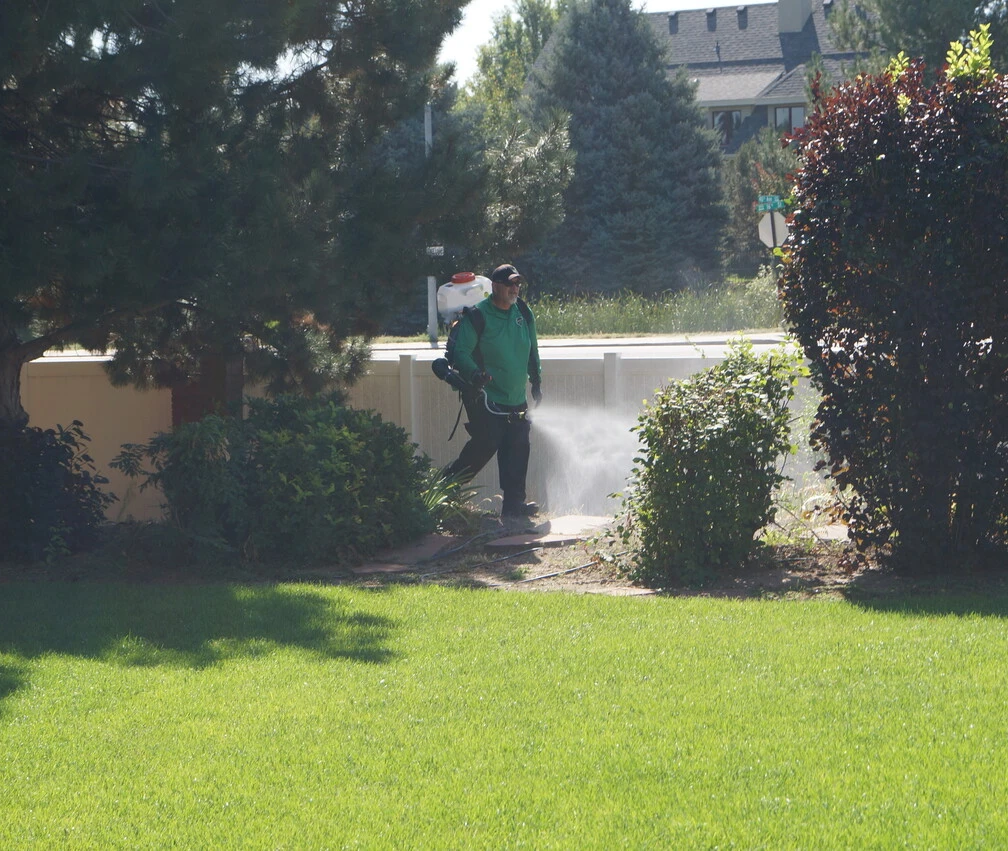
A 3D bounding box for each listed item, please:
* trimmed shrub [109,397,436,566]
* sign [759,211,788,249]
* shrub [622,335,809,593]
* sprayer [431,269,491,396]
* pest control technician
[{"bbox_3d":[-1.460,0.290,18.600,2.000,1.030,1.400,-1,3,0],"label":"trimmed shrub"},{"bbox_3d":[5.750,-4.160,62.000,0.760,0.760,0.030,-7,0,33],"label":"sign"},{"bbox_3d":[1.210,0.200,16.900,1.050,1.380,1.000,-1,3,0],"label":"shrub"},{"bbox_3d":[-0.310,-0.660,20.950,0.380,0.800,0.450,2,4,37],"label":"sprayer"},{"bbox_3d":[-0.090,-0.250,20.800,0.720,1.790,0.600,2,4,37],"label":"pest control technician"}]

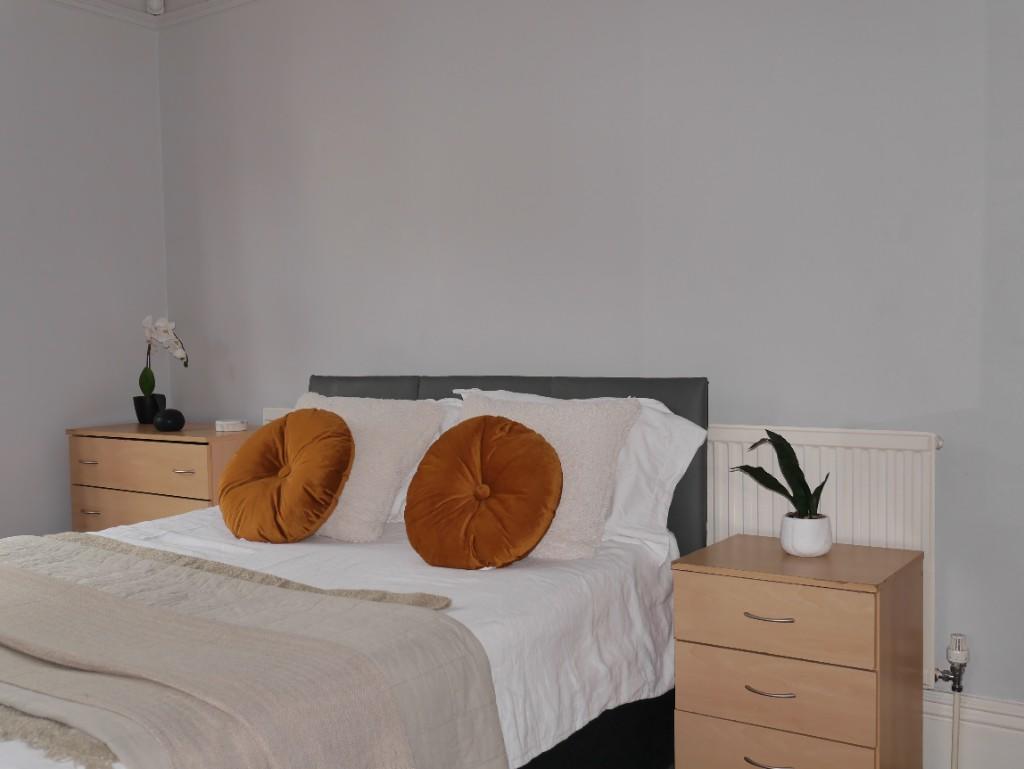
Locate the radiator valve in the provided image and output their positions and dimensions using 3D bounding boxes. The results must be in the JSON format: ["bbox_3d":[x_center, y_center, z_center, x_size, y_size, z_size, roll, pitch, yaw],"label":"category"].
[{"bbox_3d":[1.039,0.656,2.655,0.075,0.141,0.056,1,4,35],"label":"radiator valve"}]

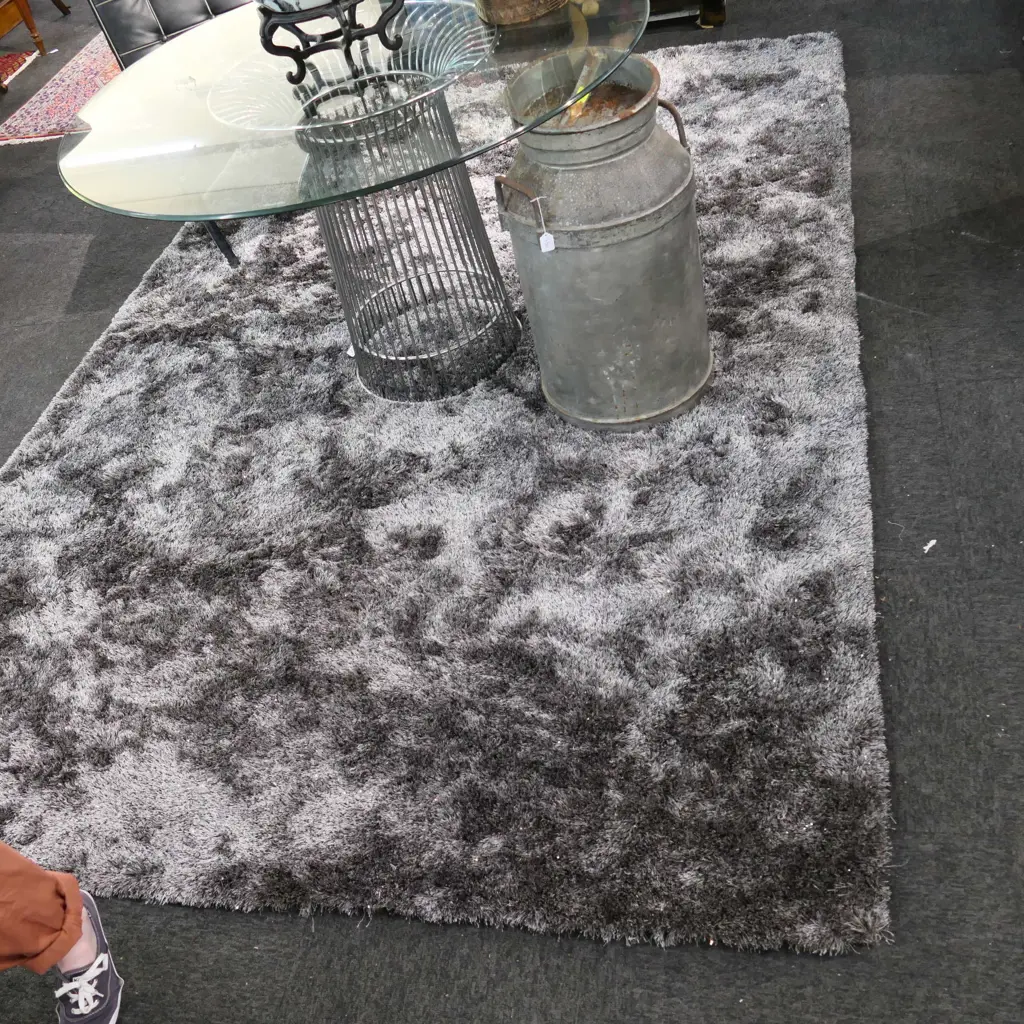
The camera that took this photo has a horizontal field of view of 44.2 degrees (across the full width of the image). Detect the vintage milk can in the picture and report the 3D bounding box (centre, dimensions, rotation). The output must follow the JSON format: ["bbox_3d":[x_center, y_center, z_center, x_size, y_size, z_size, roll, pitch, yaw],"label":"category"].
[{"bbox_3d":[0.188,-0.522,2.498,0.407,0.667,0.385,-8,44,8],"label":"vintage milk can"}]

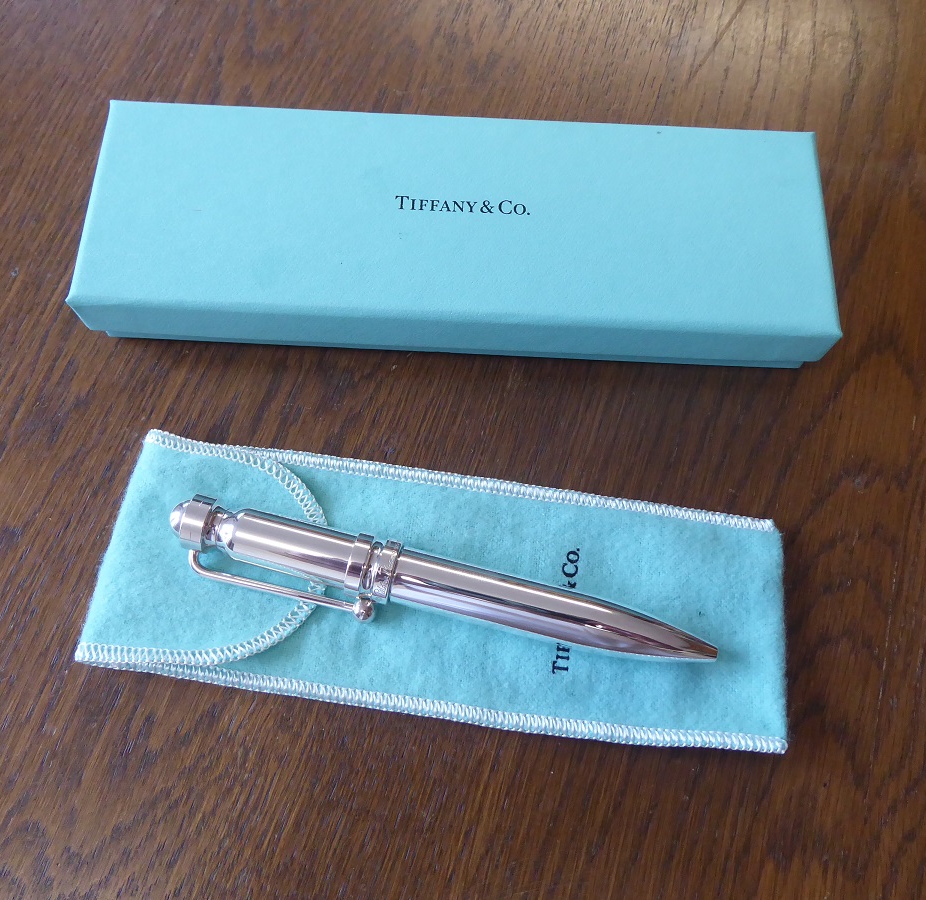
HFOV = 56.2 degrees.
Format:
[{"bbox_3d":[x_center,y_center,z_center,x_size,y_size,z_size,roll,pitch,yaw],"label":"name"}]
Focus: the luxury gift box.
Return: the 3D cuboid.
[{"bbox_3d":[-0.001,-0.055,0.226,0.184,0.022,0.060,2,69,-1],"label":"luxury gift box"}]

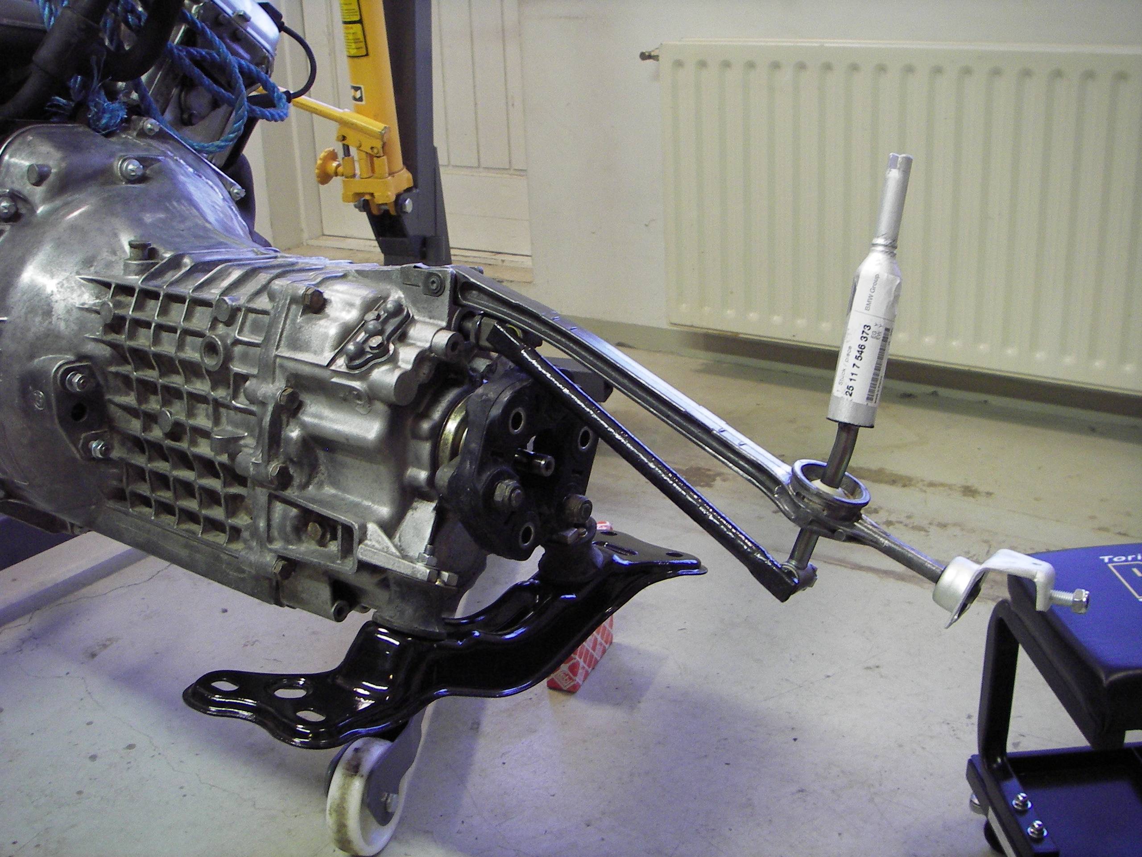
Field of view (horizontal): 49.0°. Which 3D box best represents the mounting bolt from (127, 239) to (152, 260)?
[{"bbox_3d":[-0.325,-0.134,0.945,0.017,0.013,0.017,13,24,35],"label":"mounting bolt"}]

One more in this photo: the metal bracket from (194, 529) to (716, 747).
[{"bbox_3d":[-0.072,0.137,0.943,0.400,0.058,0.150,-19,24,-39],"label":"metal bracket"}]

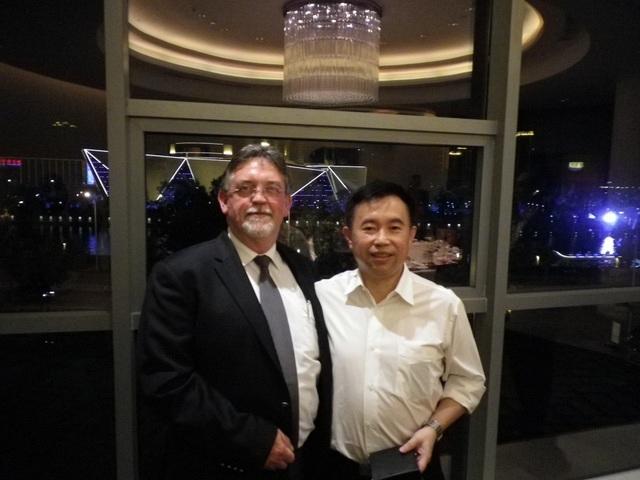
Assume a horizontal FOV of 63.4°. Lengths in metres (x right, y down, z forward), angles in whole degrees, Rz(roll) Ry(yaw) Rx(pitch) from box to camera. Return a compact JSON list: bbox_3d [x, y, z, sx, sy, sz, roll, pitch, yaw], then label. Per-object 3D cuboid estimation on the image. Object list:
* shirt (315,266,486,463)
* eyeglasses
[{"bbox_3d":[0.195,0.330,1.420,0.500,0.530,0.280,2,6,11],"label":"shirt"},{"bbox_3d":[-0.169,-0.133,1.385,0.142,0.043,0.135,0,6,-11],"label":"eyeglasses"}]

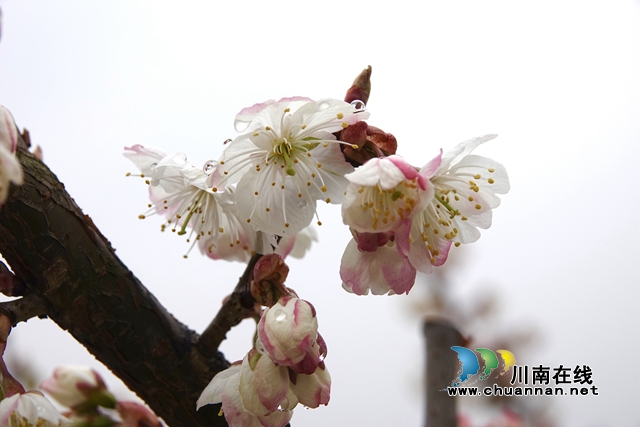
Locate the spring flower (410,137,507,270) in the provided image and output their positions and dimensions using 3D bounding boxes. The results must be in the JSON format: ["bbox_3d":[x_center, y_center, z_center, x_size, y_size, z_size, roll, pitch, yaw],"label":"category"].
[{"bbox_3d":[0.031,-0.002,0.320,0.030,0.031,0.020,13,13,-45],"label":"spring flower"}]

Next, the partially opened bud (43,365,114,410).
[{"bbox_3d":[-0.061,0.043,0.355,0.017,0.010,0.010,21,0,-12],"label":"partially opened bud"}]

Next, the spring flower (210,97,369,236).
[{"bbox_3d":[-0.007,-0.011,0.320,0.035,0.030,0.018,0,16,-2],"label":"spring flower"}]

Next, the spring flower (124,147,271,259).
[{"bbox_3d":[-0.028,-0.003,0.332,0.032,0.029,0.020,-10,28,38],"label":"spring flower"}]

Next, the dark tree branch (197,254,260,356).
[{"bbox_3d":[-0.021,0.021,0.330,0.006,0.025,0.006,28,-6,0],"label":"dark tree branch"}]

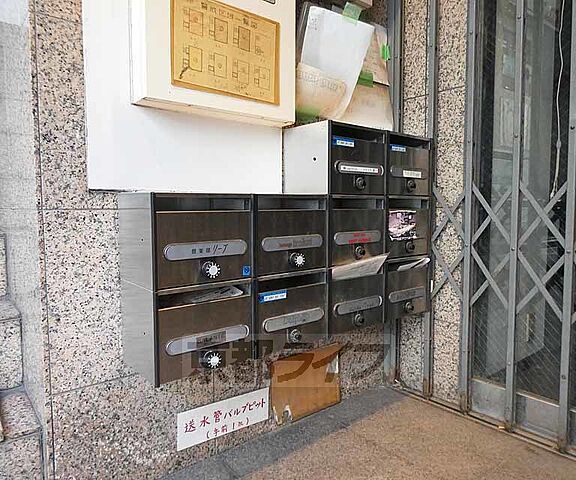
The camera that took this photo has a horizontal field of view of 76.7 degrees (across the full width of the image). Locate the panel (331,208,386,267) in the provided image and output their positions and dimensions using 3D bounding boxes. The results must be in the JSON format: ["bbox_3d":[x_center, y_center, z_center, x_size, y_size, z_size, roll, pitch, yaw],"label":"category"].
[{"bbox_3d":[0.233,-0.017,1.220,0.256,0.182,0.019,-4,6,-36],"label":"panel"}]

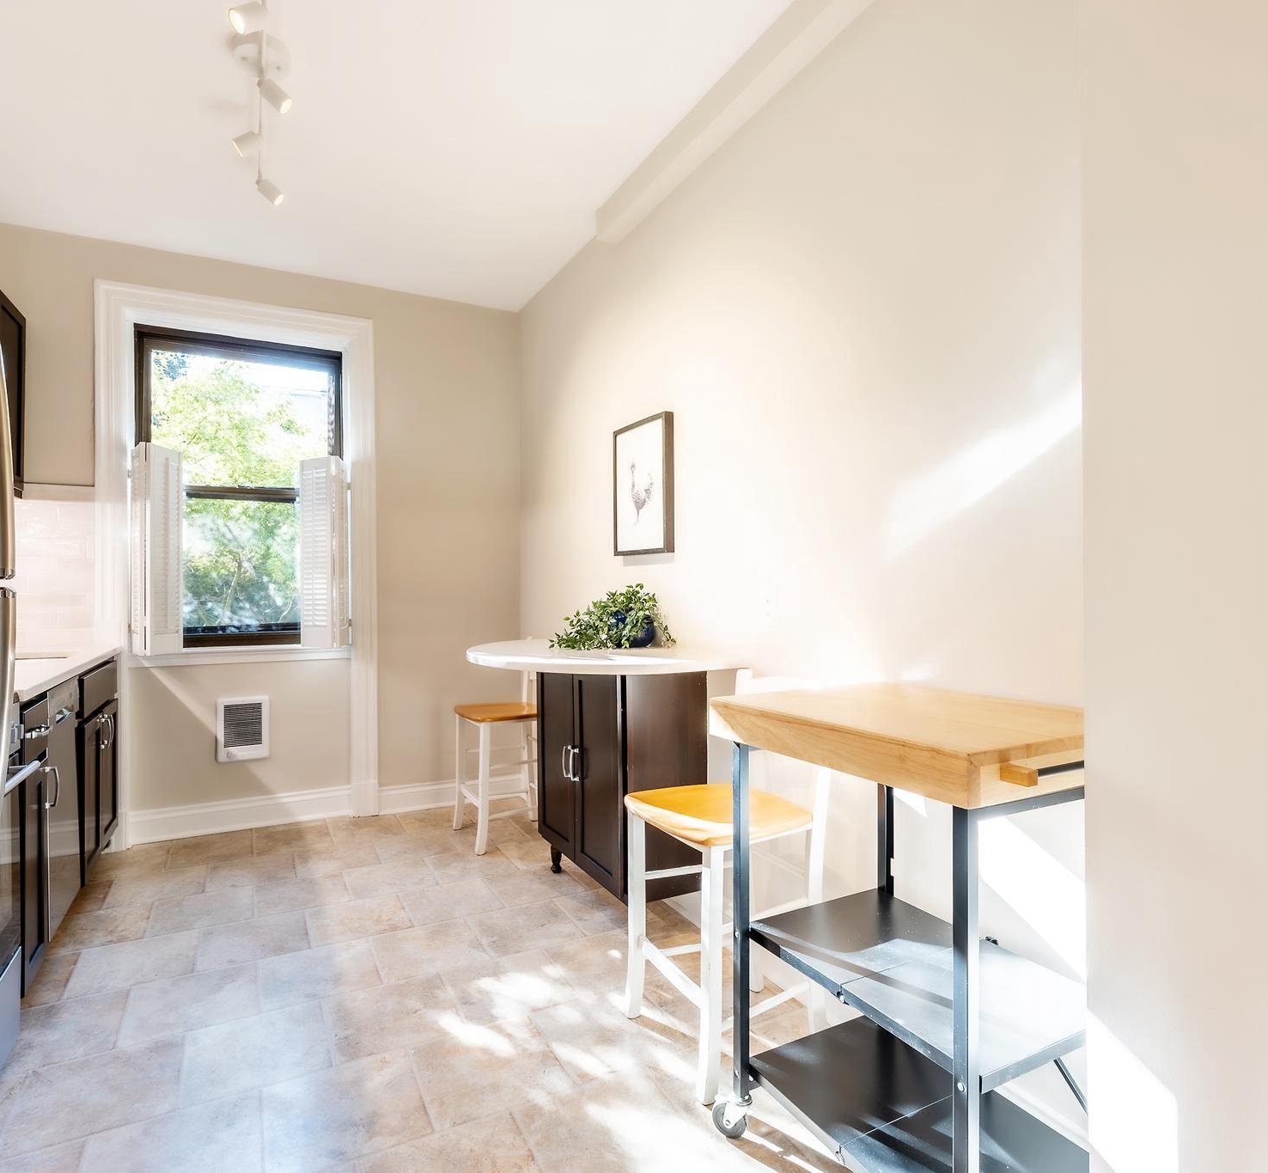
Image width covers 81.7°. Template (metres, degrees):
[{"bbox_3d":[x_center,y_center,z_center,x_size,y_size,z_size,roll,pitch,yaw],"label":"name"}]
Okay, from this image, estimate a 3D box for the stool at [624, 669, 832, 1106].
[{"bbox_3d":[0.250,0.715,1.929,0.425,0.930,0.425,0,0,-28],"label":"stool"}]

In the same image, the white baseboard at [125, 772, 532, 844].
[{"bbox_3d":[-1.460,1.103,3.741,1.870,0.155,0.085,0,0,-28],"label":"white baseboard"}]

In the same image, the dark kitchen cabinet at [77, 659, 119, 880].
[{"bbox_3d":[-2.404,0.752,2.800,0.605,0.875,0.855,0,0,-28],"label":"dark kitchen cabinet"}]

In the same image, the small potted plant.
[{"bbox_3d":[-0.093,0.116,2.762,0.335,0.245,0.390,0,0,-28],"label":"small potted plant"}]

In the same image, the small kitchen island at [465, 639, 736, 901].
[{"bbox_3d":[-0.254,0.709,2.712,0.695,0.940,1.230,0,0,-28],"label":"small kitchen island"}]

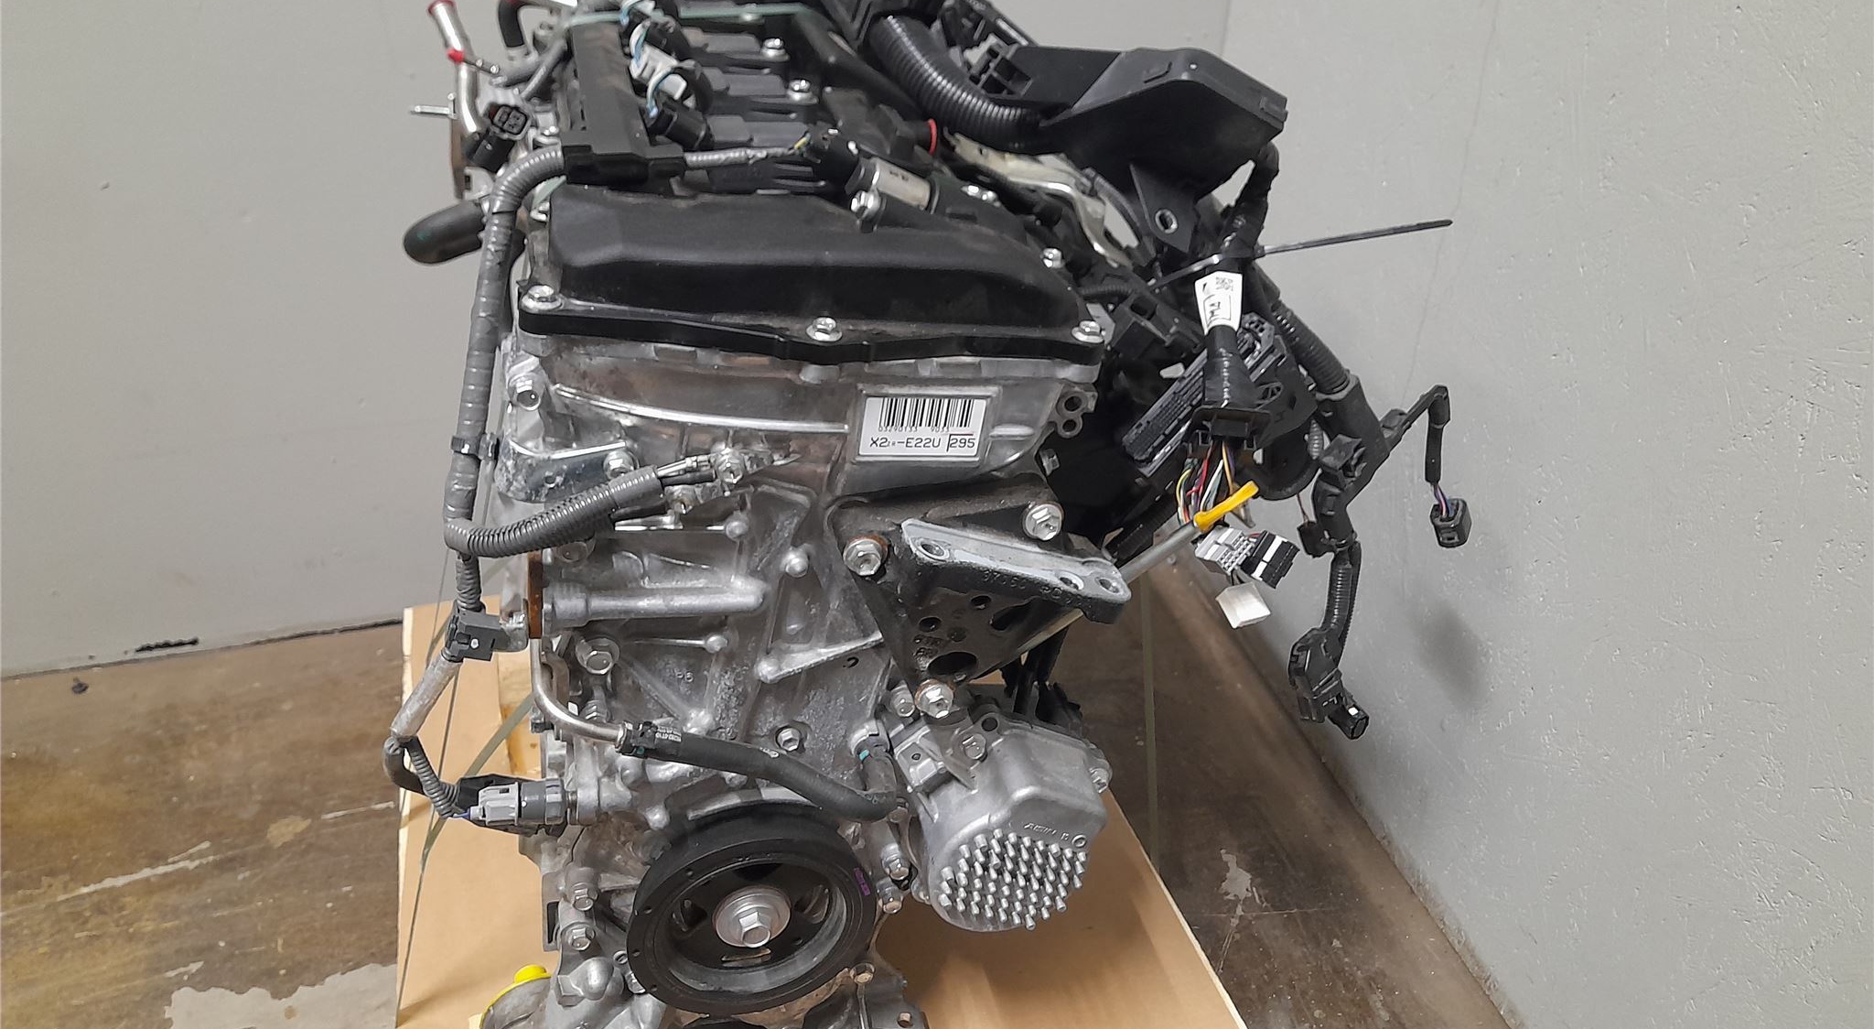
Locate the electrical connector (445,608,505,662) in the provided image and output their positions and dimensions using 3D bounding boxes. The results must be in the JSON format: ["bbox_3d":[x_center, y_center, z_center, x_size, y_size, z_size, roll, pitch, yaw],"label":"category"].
[{"bbox_3d":[-0.237,0.062,0.692,0.029,0.028,0.024,-8,37,-13],"label":"electrical connector"}]

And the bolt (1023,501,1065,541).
[{"bbox_3d":[0.055,0.003,0.687,0.020,0.020,0.013,0,32,-18],"label":"bolt"}]

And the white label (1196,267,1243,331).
[{"bbox_3d":[0.155,-0.118,0.745,0.026,0.014,0.037,-3,77,11],"label":"white label"}]

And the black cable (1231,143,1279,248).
[{"bbox_3d":[0.179,-0.179,0.759,0.019,0.058,0.019,12,23,10],"label":"black cable"}]

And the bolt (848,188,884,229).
[{"bbox_3d":[-0.034,-0.149,0.656,0.014,0.017,0.017,15,27,-26],"label":"bolt"}]

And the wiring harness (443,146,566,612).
[{"bbox_3d":[-0.201,-0.056,0.636,0.057,0.224,0.062,0,32,-18],"label":"wiring harness"}]

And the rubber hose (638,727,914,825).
[{"bbox_3d":[-0.090,0.138,0.730,0.160,0.050,0.033,10,29,-24],"label":"rubber hose"}]

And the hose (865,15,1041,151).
[{"bbox_3d":[0.007,-0.255,0.806,0.038,0.039,0.138,-27,54,-33],"label":"hose"}]

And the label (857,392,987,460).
[{"bbox_3d":[-0.007,-0.042,0.664,0.060,0.030,0.001,1,30,-17],"label":"label"}]

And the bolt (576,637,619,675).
[{"bbox_3d":[-0.170,0.071,0.678,0.021,0.021,0.013,0,32,-18],"label":"bolt"}]

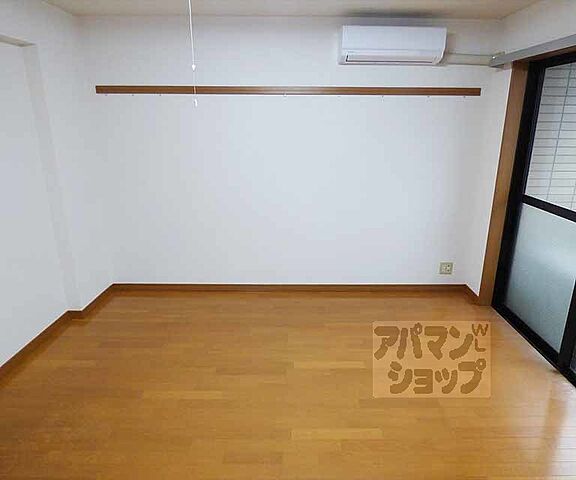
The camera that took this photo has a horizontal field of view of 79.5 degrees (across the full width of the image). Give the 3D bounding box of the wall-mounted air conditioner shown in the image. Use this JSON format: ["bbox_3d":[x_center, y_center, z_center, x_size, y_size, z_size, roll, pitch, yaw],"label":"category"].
[{"bbox_3d":[0.803,-1.518,2.737,0.783,0.227,0.220,0,15,0],"label":"wall-mounted air conditioner"}]

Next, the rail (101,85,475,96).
[{"bbox_3d":[0.008,-1.246,2.911,3.220,0.058,0.025,0,15,0],"label":"rail"}]

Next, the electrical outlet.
[{"bbox_3d":[1.525,0.275,3.341,0.120,0.120,0.012,0,15,0],"label":"electrical outlet"}]

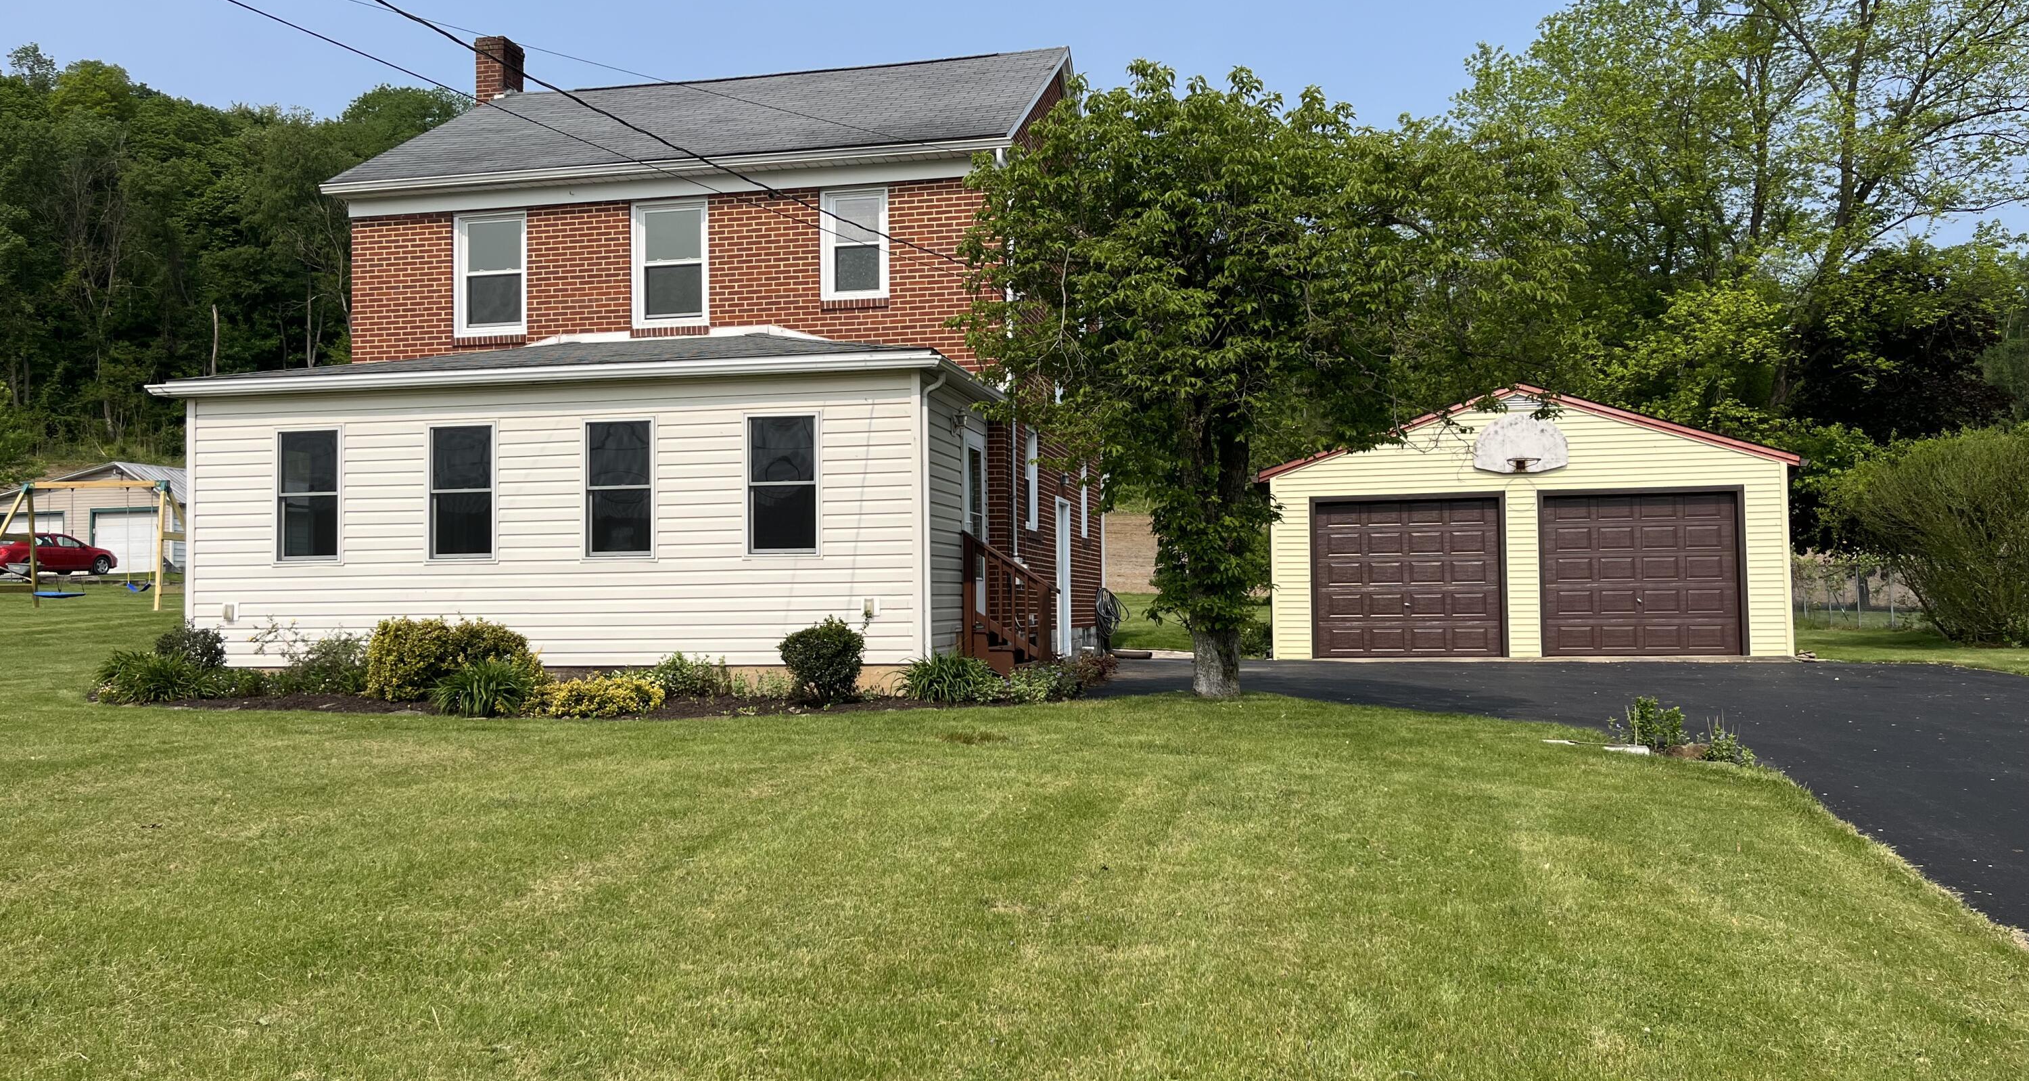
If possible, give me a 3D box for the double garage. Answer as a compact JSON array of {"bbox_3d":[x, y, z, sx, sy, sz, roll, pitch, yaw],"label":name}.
[{"bbox_3d":[8.609,-0.144,26.510,7.699,4.130,7.700,-1,-2,15],"label":"double garage"}]

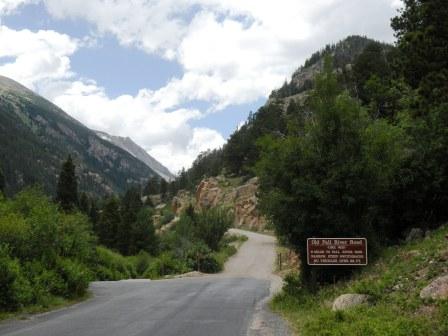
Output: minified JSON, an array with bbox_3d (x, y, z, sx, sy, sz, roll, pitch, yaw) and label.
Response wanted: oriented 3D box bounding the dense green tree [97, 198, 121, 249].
[{"bbox_3d":[-12.748,6.126,80.000,2.700,6.100,2.700,0,-6,0],"label":"dense green tree"}]

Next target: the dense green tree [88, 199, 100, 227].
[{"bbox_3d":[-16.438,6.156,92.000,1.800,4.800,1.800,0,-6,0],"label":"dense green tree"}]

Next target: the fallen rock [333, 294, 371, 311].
[{"bbox_3d":[2.779,2.936,15.800,0.820,0.370,0.600,0,-6,0],"label":"fallen rock"}]

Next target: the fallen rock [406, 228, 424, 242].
[{"bbox_3d":[6.341,2.245,24.000,0.620,0.470,0.550,0,-6,0],"label":"fallen rock"}]

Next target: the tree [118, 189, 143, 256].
[{"bbox_3d":[-10.320,6.071,80.000,2.800,7.700,2.800,0,-6,0],"label":"tree"}]

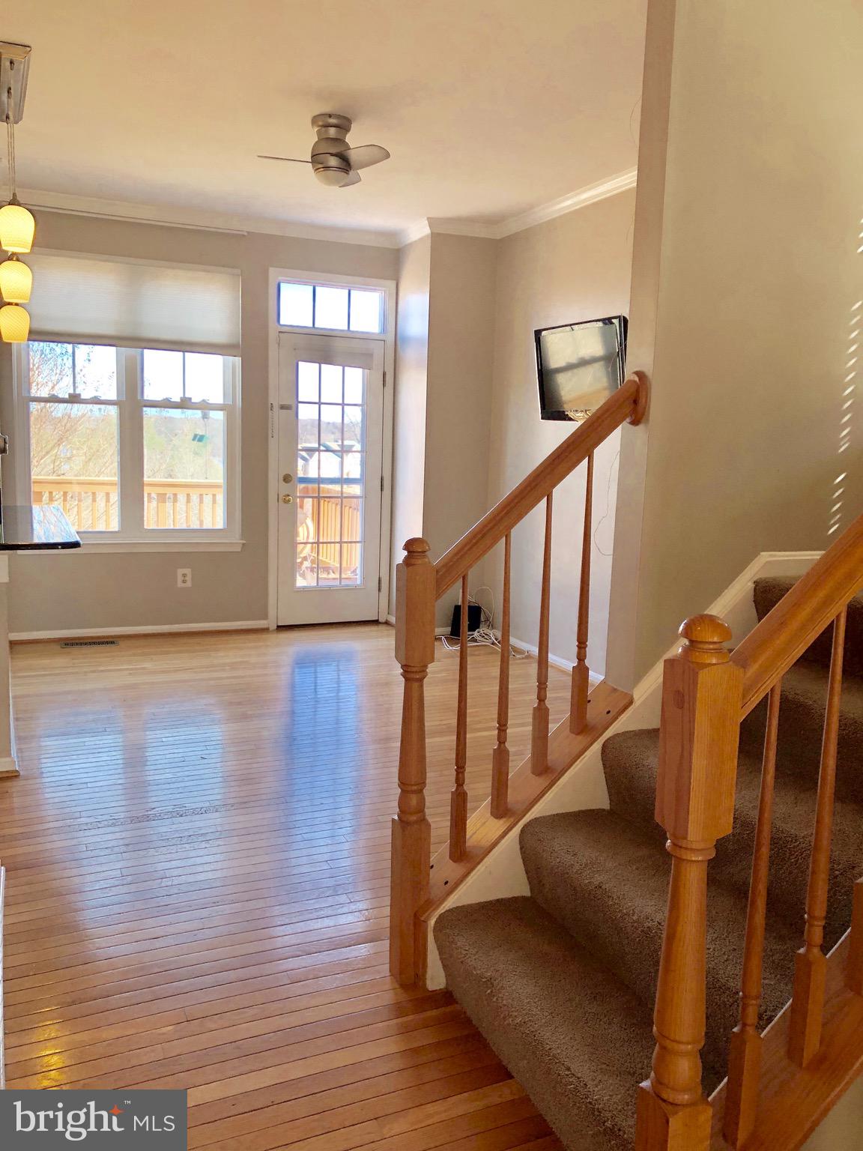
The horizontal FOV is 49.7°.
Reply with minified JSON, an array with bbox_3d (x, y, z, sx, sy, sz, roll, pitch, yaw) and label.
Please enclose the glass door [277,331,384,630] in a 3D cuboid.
[{"bbox_3d":[-0.724,-0.660,6.661,0.779,2.029,0.050,-2,9,-25],"label":"glass door"}]

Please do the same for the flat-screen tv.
[{"bbox_3d":[0.845,-1.145,5.245,0.080,0.530,0.860,-10,12,-22],"label":"flat-screen tv"}]

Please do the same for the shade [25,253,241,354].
[{"bbox_3d":[-1.904,-1.720,5.896,1.415,0.563,0.060,-2,9,-25],"label":"shade"}]

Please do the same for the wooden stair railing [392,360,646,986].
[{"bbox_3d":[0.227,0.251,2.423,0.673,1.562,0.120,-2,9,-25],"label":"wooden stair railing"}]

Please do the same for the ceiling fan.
[{"bbox_3d":[-0.436,-1.862,4.109,0.640,0.290,0.640,-2,9,-25],"label":"ceiling fan"}]

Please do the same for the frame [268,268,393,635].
[{"bbox_3d":[-0.717,-0.867,6.636,0.915,2.457,0.120,-2,9,-25],"label":"frame"}]

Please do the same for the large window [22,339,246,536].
[{"bbox_3d":[-1.941,-1.111,6.030,1.415,1.797,0.100,-2,9,-25],"label":"large window"}]

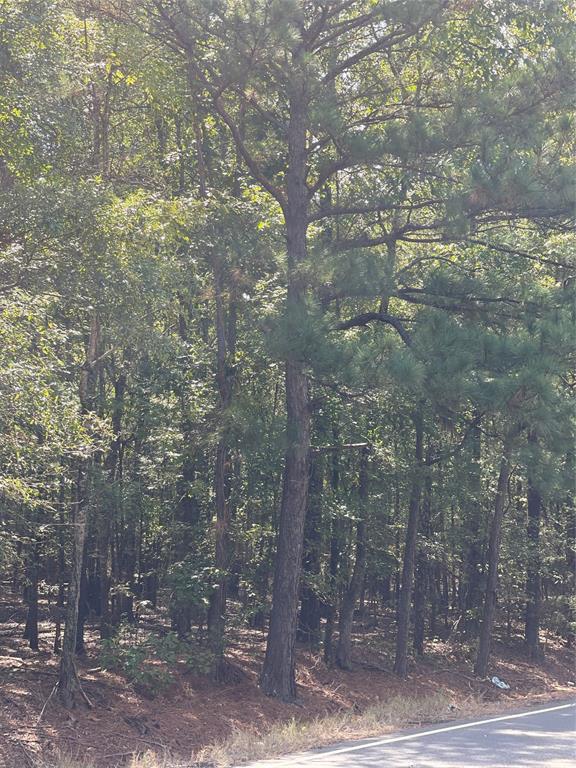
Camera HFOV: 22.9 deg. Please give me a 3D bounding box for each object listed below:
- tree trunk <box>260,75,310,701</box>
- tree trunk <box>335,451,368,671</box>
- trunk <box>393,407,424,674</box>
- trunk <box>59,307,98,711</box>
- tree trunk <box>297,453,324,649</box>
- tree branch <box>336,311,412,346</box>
[{"bbox_3d":[0.021,-0.069,16.978,0.460,7.536,0.400,2,-7,0],"label":"tree trunk"},{"bbox_3d":[1.012,2.604,21.504,0.240,3.337,0.210,5,-7,3],"label":"tree trunk"},{"bbox_3d":[1.724,2.189,19.927,0.200,3.778,0.180,4,-7,5],"label":"trunk"},{"bbox_3d":[-2.292,1.353,15.893,0.250,4.423,0.220,3,-8,-8],"label":"trunk"},{"bbox_3d":[0.440,2.933,25.217,0.380,3.442,0.340,2,-7,1],"label":"tree trunk"},{"bbox_3d":[0.987,-0.633,16.200,0.880,0.410,0.400,0,-7,0],"label":"tree branch"}]

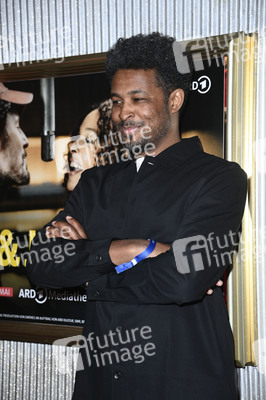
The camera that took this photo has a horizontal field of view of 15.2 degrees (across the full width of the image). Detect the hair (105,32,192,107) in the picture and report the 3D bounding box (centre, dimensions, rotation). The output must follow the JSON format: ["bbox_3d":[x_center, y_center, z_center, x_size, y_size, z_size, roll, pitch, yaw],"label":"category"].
[{"bbox_3d":[0.038,-0.323,2.480,0.200,0.185,0.235,-3,1,37],"label":"hair"}]

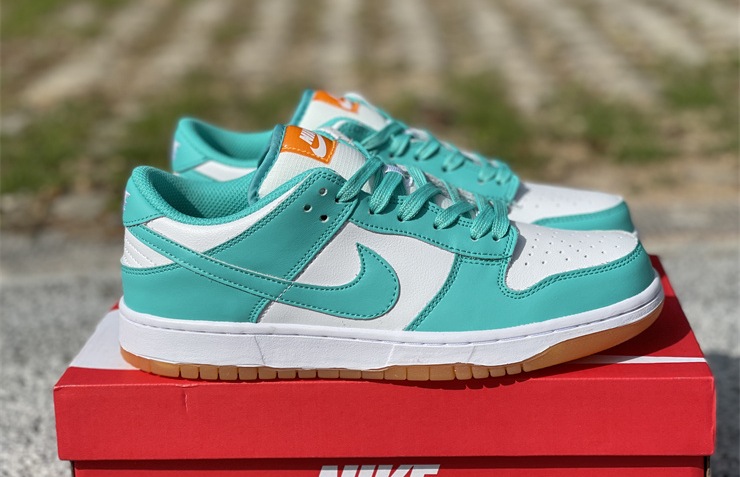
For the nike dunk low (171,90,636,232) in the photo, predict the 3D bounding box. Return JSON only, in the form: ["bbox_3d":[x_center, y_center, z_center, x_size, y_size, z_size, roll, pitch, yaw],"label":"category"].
[{"bbox_3d":[0.017,-0.033,0.852,0.296,0.130,0.107,0,16,9],"label":"nike dunk low"}]

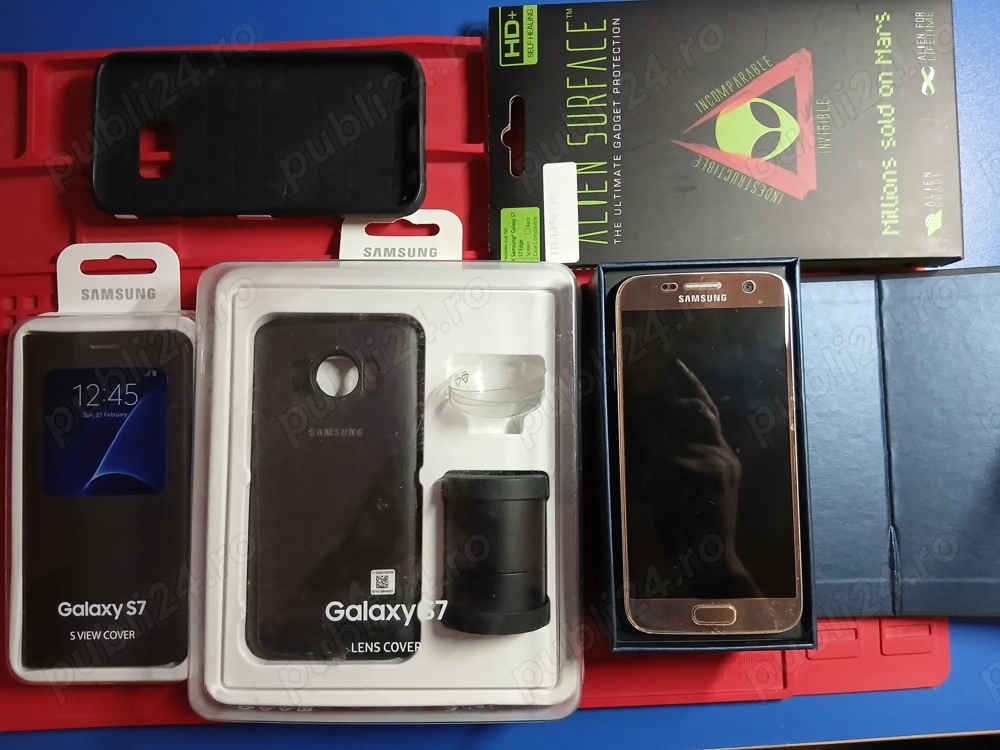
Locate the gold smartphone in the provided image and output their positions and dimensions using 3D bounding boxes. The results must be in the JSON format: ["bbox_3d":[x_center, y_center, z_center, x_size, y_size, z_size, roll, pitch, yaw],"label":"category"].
[{"bbox_3d":[0.083,0.030,0.299,0.070,0.008,0.143,-1,87,1],"label":"gold smartphone"}]

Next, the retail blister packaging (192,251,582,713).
[{"bbox_3d":[-0.045,0.045,0.317,0.153,0.045,0.180,0,87,1],"label":"retail blister packaging"}]

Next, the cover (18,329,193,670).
[{"bbox_3d":[-0.171,0.054,0.332,0.073,0.014,0.146,0,88,1],"label":"cover"}]

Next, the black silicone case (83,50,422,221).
[{"bbox_3d":[-0.108,-0.108,0.342,0.150,0.011,0.075,0,87,1],"label":"black silicone case"}]

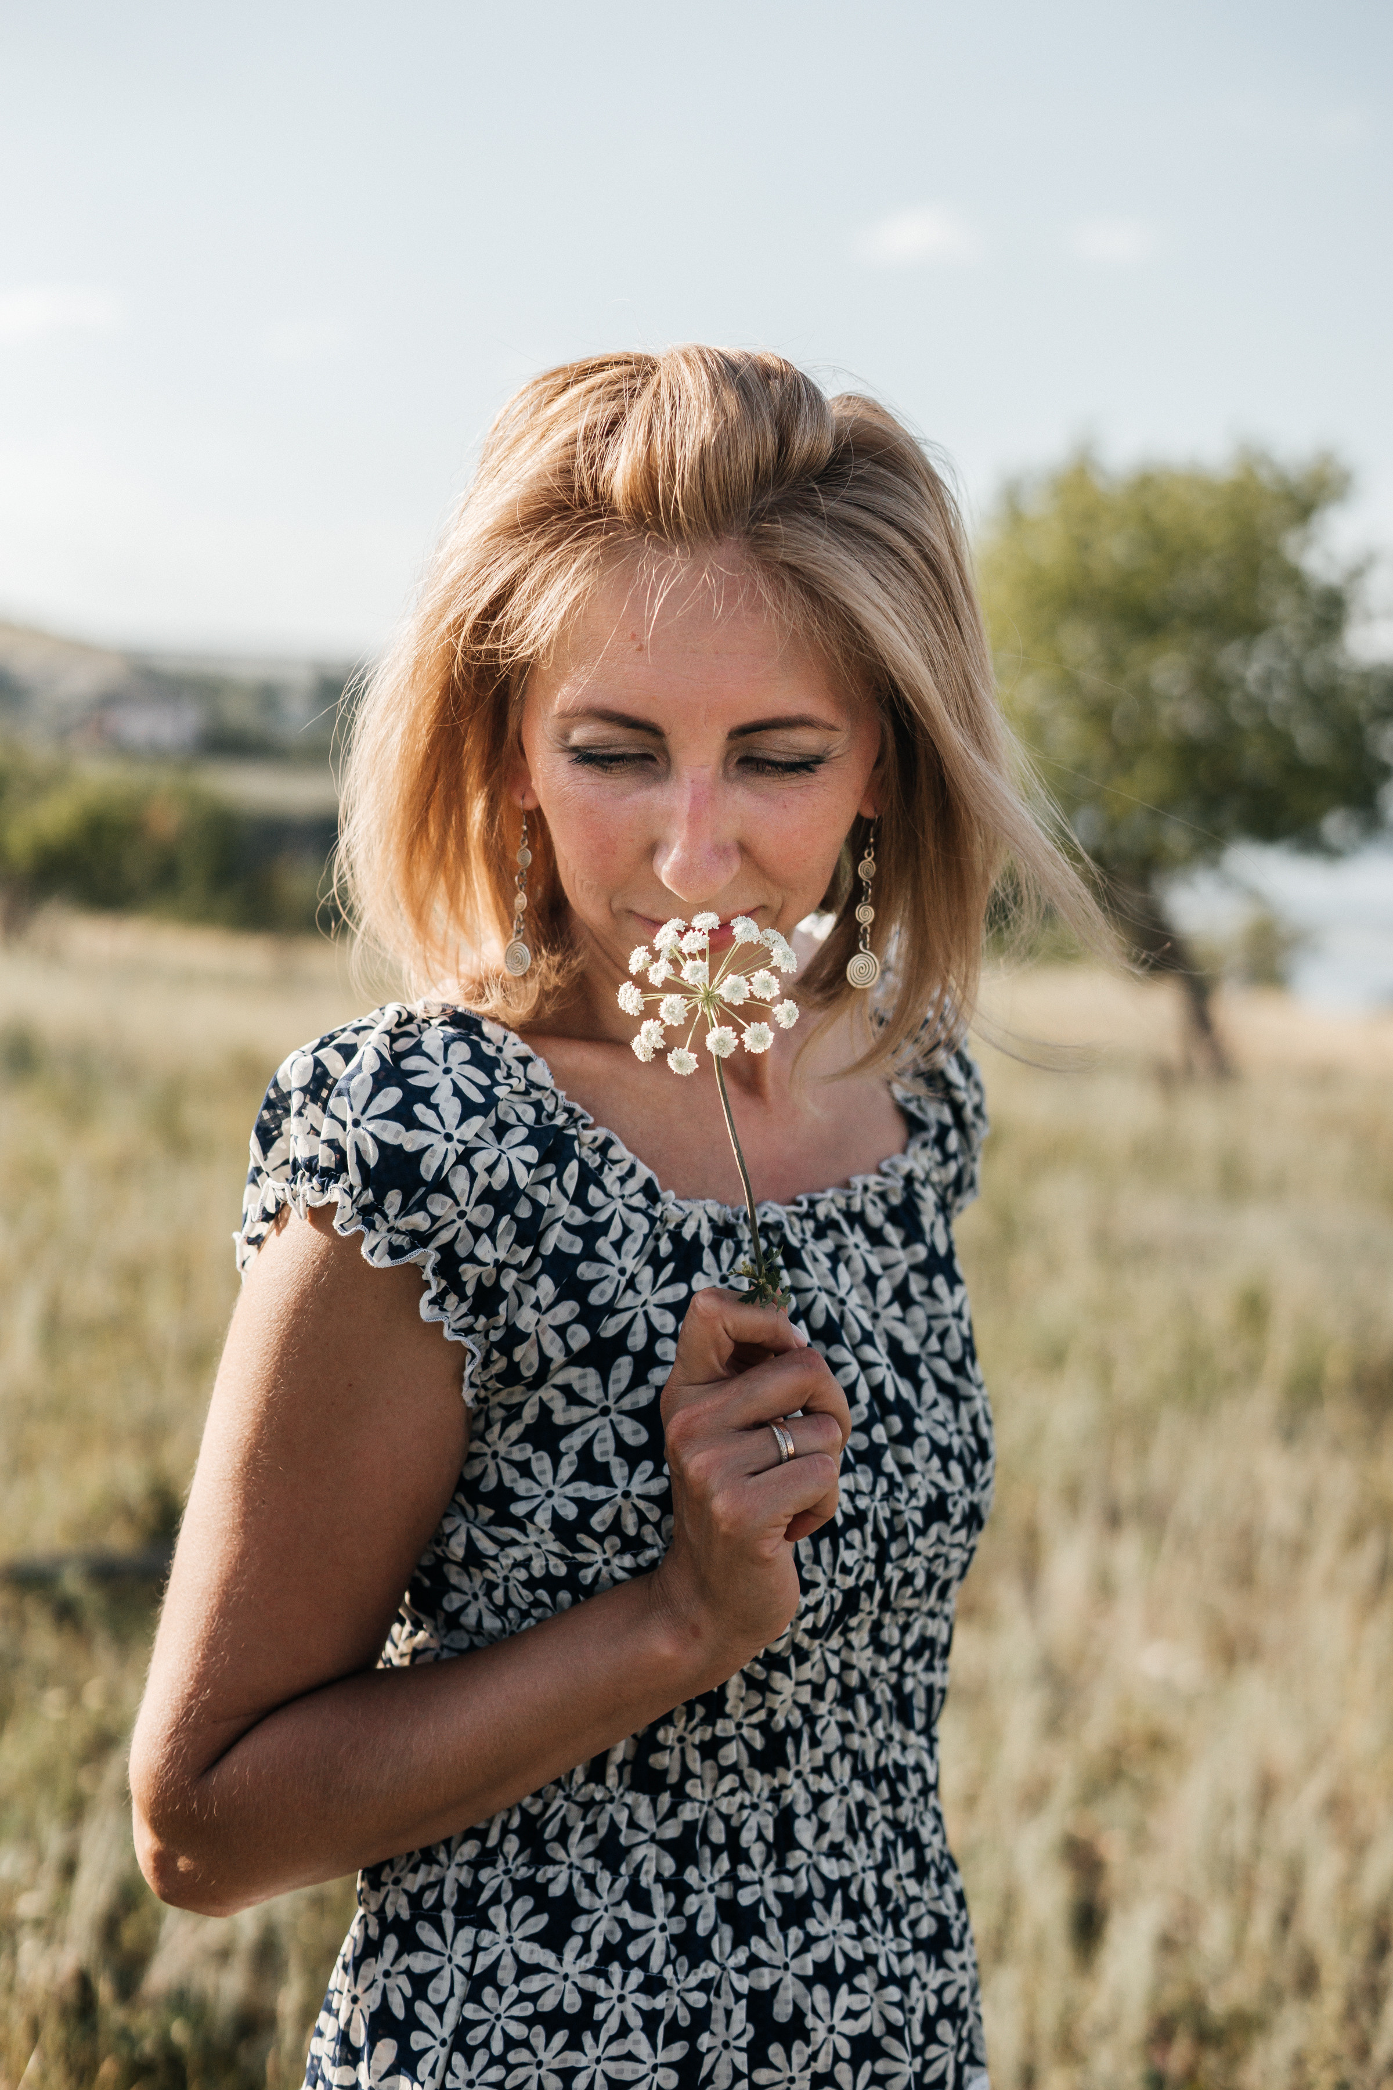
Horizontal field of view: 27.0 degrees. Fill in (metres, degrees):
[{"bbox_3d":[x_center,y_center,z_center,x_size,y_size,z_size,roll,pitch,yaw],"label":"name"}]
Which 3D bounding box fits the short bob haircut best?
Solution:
[{"bbox_3d":[0.006,-0.138,1.155,0.295,0.280,0.245,0,14,0],"label":"short bob haircut"}]

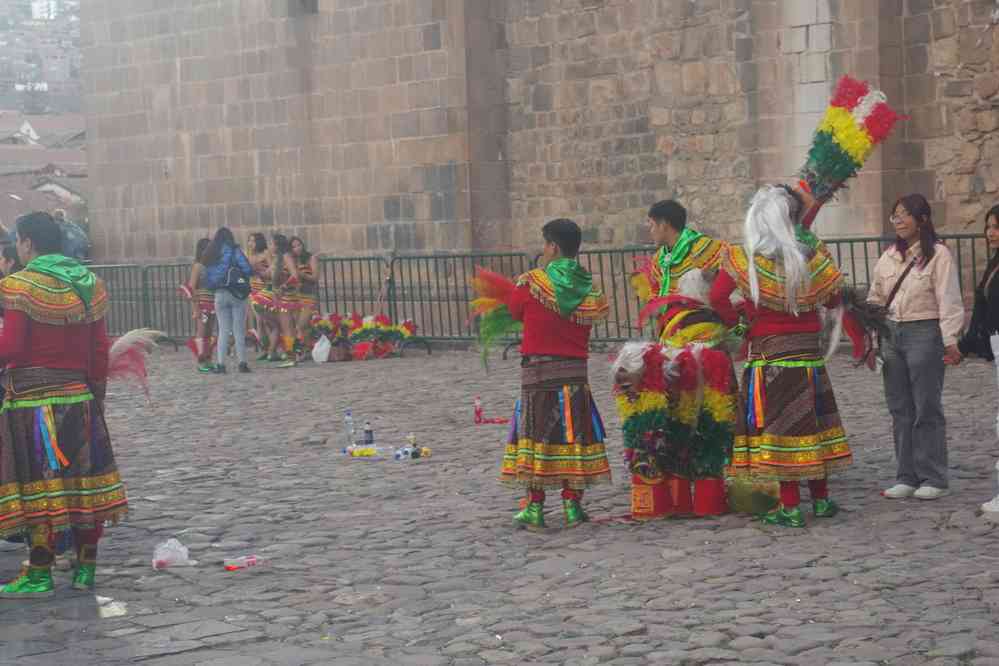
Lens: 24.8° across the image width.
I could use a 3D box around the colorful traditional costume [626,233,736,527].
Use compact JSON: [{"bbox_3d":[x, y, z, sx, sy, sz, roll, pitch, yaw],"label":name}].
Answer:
[{"bbox_3d":[0.976,0.217,12.200,0.520,1.510,0.480,1,4,41],"label":"colorful traditional costume"}]

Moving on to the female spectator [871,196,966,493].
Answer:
[{"bbox_3d":[2.212,0.072,12.100,0.500,1.610,0.340,-1,3,19],"label":"female spectator"}]

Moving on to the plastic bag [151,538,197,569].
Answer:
[{"bbox_3d":[-1.526,1.032,10.650,0.200,0.130,0.160,-2,3,0],"label":"plastic bag"}]

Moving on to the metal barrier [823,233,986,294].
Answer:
[{"bbox_3d":[3.836,-0.321,21.500,0.400,1.130,2.200,-4,4,-43],"label":"metal barrier"}]

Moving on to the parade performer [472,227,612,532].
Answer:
[{"bbox_3d":[0.223,0.213,12.100,0.630,1.620,0.540,-3,3,-25],"label":"parade performer"}]

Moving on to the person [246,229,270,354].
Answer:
[{"bbox_3d":[-2.868,-0.450,27.300,0.330,1.520,0.430,-3,3,-21],"label":"person"}]

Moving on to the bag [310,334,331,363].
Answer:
[{"bbox_3d":[-2.026,0.188,25.900,0.220,0.320,0.200,-2,3,0],"label":"bag"}]

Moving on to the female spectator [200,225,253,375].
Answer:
[{"bbox_3d":[-2.966,-0.361,24.900,0.500,1.600,0.380,-3,3,-27],"label":"female spectator"}]

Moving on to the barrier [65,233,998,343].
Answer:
[{"bbox_3d":[-0.636,-0.318,26.300,0.500,1.140,15.000,-4,4,-43],"label":"barrier"}]

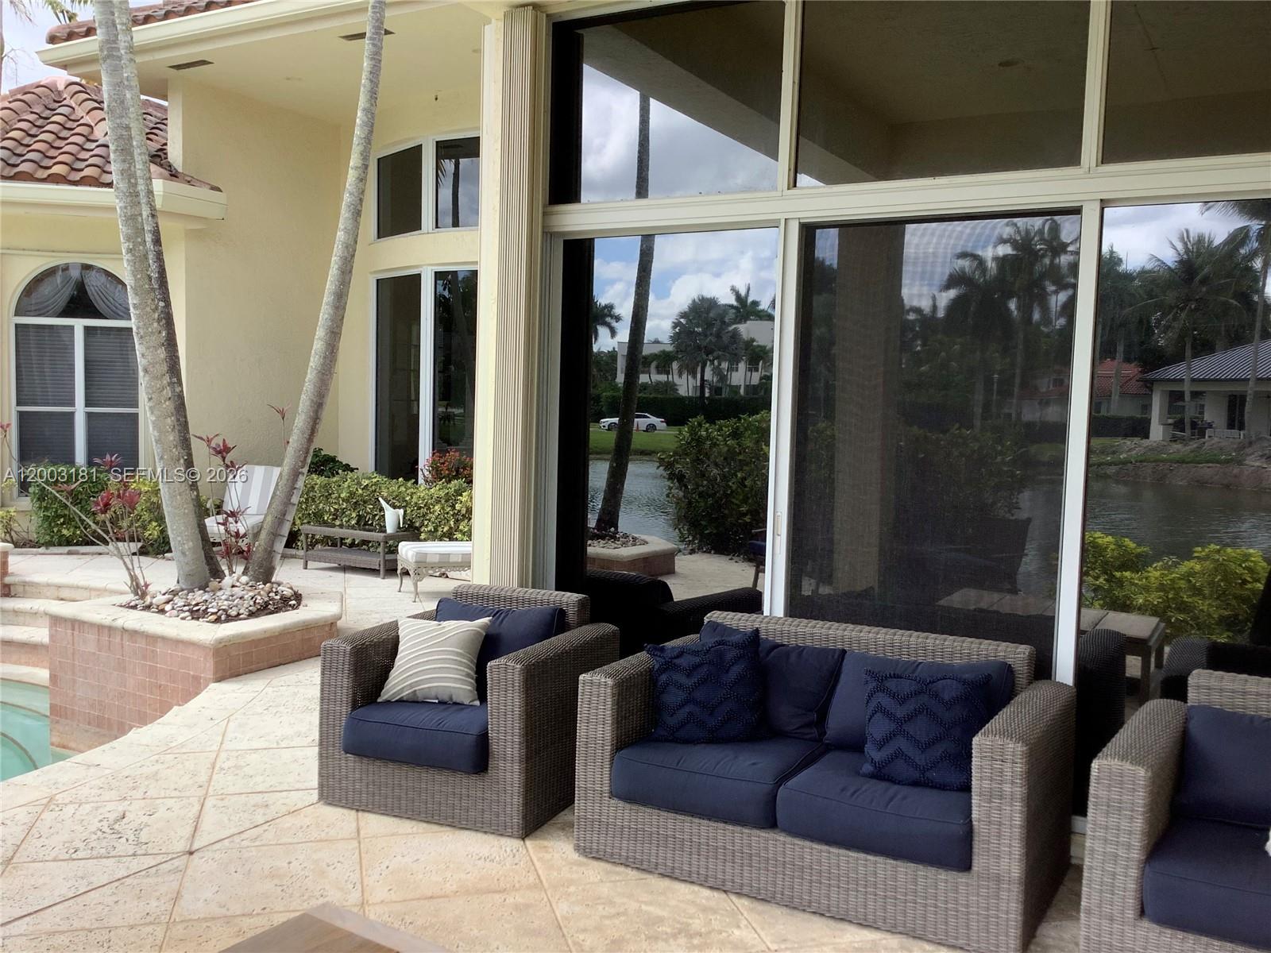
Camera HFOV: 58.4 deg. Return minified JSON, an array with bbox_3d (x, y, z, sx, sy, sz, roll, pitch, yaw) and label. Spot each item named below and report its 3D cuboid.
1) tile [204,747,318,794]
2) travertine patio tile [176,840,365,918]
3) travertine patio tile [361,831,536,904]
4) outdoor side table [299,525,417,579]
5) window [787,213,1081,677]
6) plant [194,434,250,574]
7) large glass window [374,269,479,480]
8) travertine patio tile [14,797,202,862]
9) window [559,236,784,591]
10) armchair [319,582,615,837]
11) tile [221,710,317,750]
[{"bbox_3d":[-1.566,1.321,5.094,0.605,0.030,0.580,0,4,-15],"label":"tile"},{"bbox_3d":[-1.277,1.430,4.024,0.605,0.030,0.605,1,4,-16],"label":"travertine patio tile"},{"bbox_3d":[-0.680,1.415,4.134,0.605,0.030,0.580,0,4,-15],"label":"travertine patio tile"},{"bbox_3d":[-2.537,0.675,10.513,0.967,0.404,0.507,4,5,27],"label":"outdoor side table"},{"bbox_3d":[1.130,0.132,4.660,1.188,2.405,0.060,4,4,30],"label":"window"},{"bbox_3d":[-2.995,0.199,8.274,0.422,1.034,0.400,2,4,0],"label":"plant"},{"bbox_3d":[-2.207,-0.909,12.670,2.050,2.814,0.220,5,5,38],"label":"large glass window"},{"bbox_3d":[-2.027,1.381,4.447,0.605,0.030,0.605,1,4,-16],"label":"travertine patio tile"},{"bbox_3d":[0.105,0.047,5.110,1.076,2.254,0.060,4,5,30],"label":"window"},{"bbox_3d":[-0.696,0.964,4.976,0.950,0.815,0.910,3,4,22],"label":"armchair"},{"bbox_3d":[-1.716,1.276,5.652,0.605,0.030,0.580,0,4,-15],"label":"tile"}]

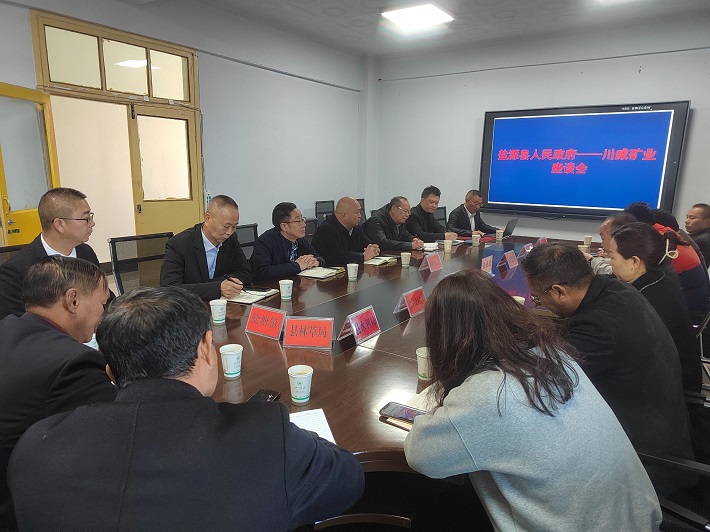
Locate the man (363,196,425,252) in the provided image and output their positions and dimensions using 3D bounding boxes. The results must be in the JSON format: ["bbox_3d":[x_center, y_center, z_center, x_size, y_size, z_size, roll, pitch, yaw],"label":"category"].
[{"bbox_3d":[0.369,-0.081,4.679,0.740,1.240,0.570,10,14,35],"label":"man"}]

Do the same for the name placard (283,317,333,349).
[{"bbox_3d":[-0.184,0.266,1.935,0.198,0.111,0.100,2,11,6],"label":"name placard"}]

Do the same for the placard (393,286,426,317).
[{"bbox_3d":[0.297,0.179,2.424,0.100,0.111,0.198,9,14,34],"label":"placard"}]

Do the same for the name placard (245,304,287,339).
[{"bbox_3d":[-0.371,0.238,2.055,0.198,0.111,0.100,9,13,32],"label":"name placard"}]

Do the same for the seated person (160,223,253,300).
[{"bbox_3d":[-0.804,0.247,2.856,0.550,1.250,0.680,-10,16,-44],"label":"seated person"}]

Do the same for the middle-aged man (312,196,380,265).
[{"bbox_3d":[-0.073,0.060,3.878,0.670,1.230,0.530,10,15,37],"label":"middle-aged man"}]

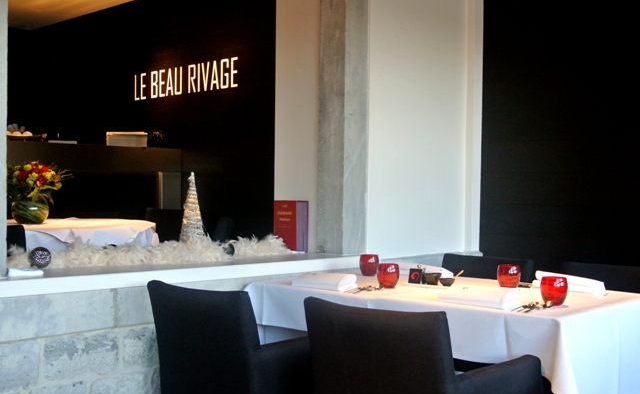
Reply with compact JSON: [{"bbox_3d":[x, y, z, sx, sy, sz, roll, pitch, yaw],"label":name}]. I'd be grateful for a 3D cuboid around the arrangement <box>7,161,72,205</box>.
[{"bbox_3d":[-2.083,-0.098,5.800,0.500,0.320,0.460,1,1,0],"label":"arrangement"}]

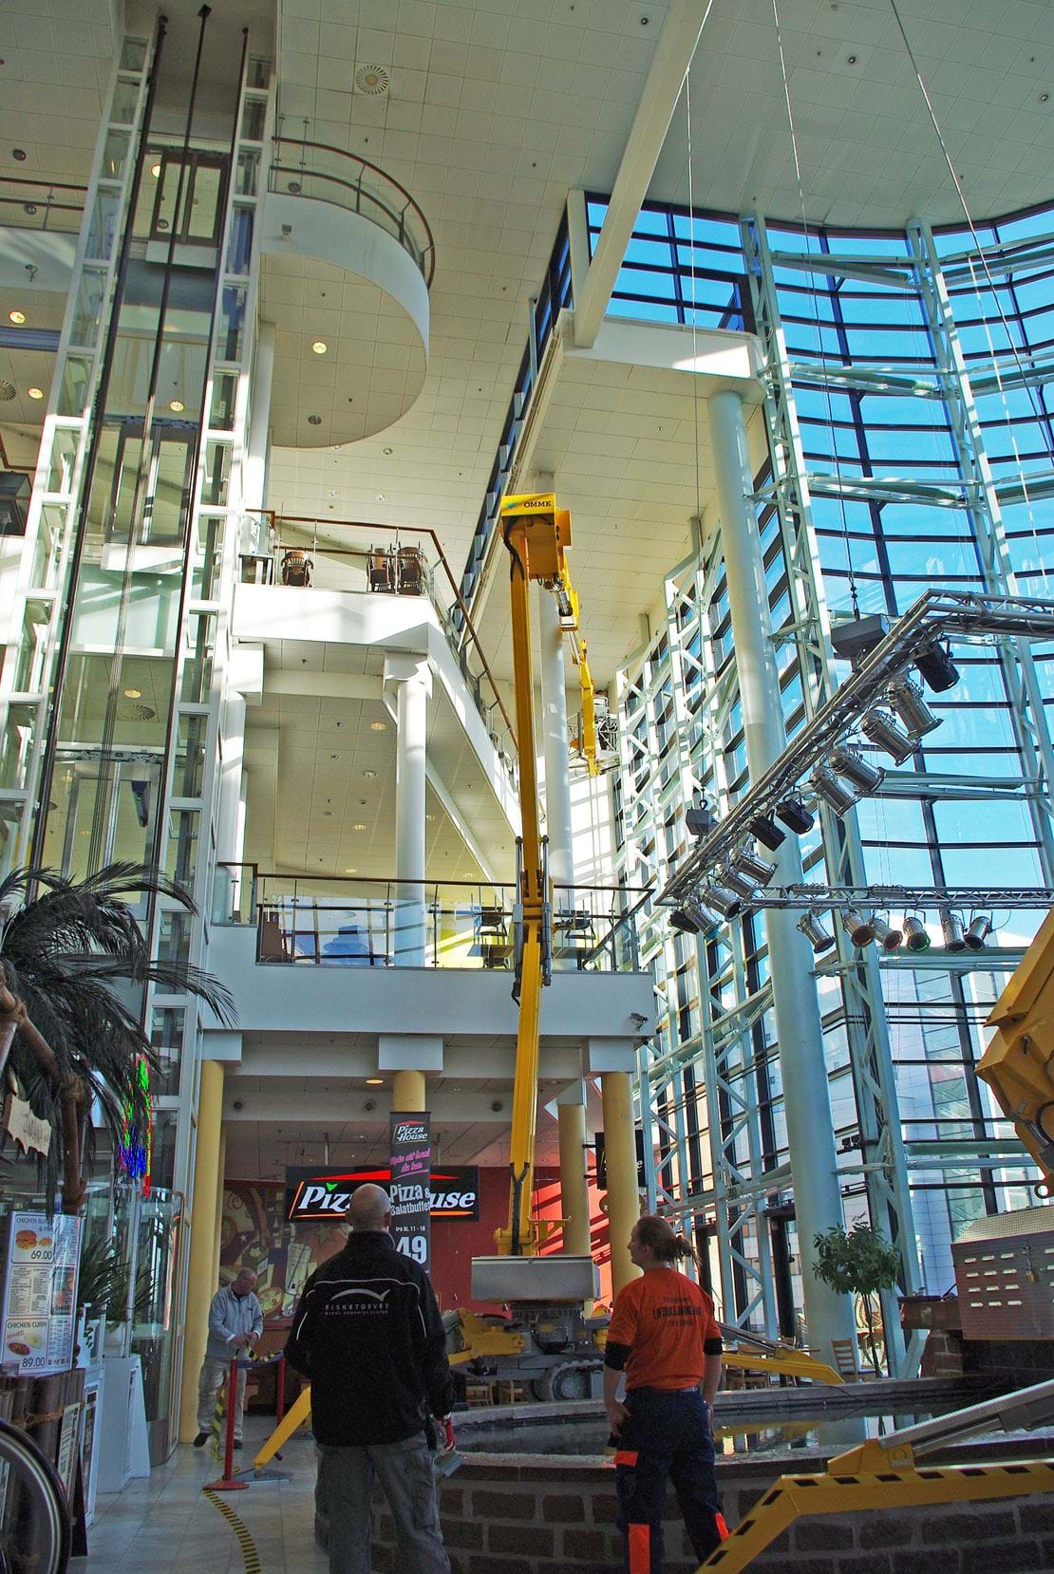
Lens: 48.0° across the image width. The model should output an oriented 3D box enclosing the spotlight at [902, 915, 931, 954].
[{"bbox_3d":[5.036,1.894,15.300,0.260,0.420,0.270,-5,-67,8],"label":"spotlight"}]

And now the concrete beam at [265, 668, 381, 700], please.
[{"bbox_3d":[-3.051,-1.453,17.585,1.850,0.420,0.300,3,-24,-11],"label":"concrete beam"}]

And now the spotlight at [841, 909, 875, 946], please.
[{"bbox_3d":[4.258,1.802,15.190,0.260,0.420,0.270,2,-67,-10],"label":"spotlight"}]

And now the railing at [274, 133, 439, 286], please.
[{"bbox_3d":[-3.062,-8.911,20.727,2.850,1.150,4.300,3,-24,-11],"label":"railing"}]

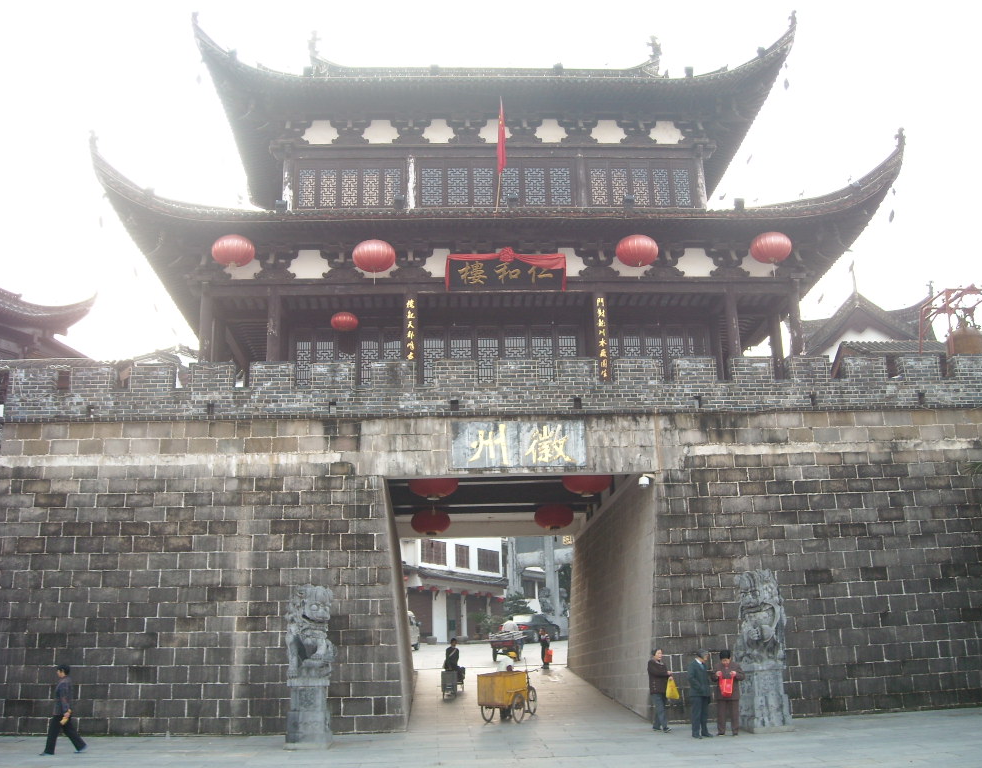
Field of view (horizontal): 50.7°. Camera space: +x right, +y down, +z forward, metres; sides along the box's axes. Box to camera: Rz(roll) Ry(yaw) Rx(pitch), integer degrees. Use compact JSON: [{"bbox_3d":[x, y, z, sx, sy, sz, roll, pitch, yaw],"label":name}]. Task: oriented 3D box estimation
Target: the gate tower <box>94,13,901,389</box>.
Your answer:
[{"bbox_3d":[0.105,-4.930,33.141,21.200,14.500,12.300,-1,-16,-3],"label":"gate tower"}]

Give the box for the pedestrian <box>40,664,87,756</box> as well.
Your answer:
[{"bbox_3d":[-8.323,6.305,20.145,0.830,1.639,0.480,0,-15,-6],"label":"pedestrian"}]

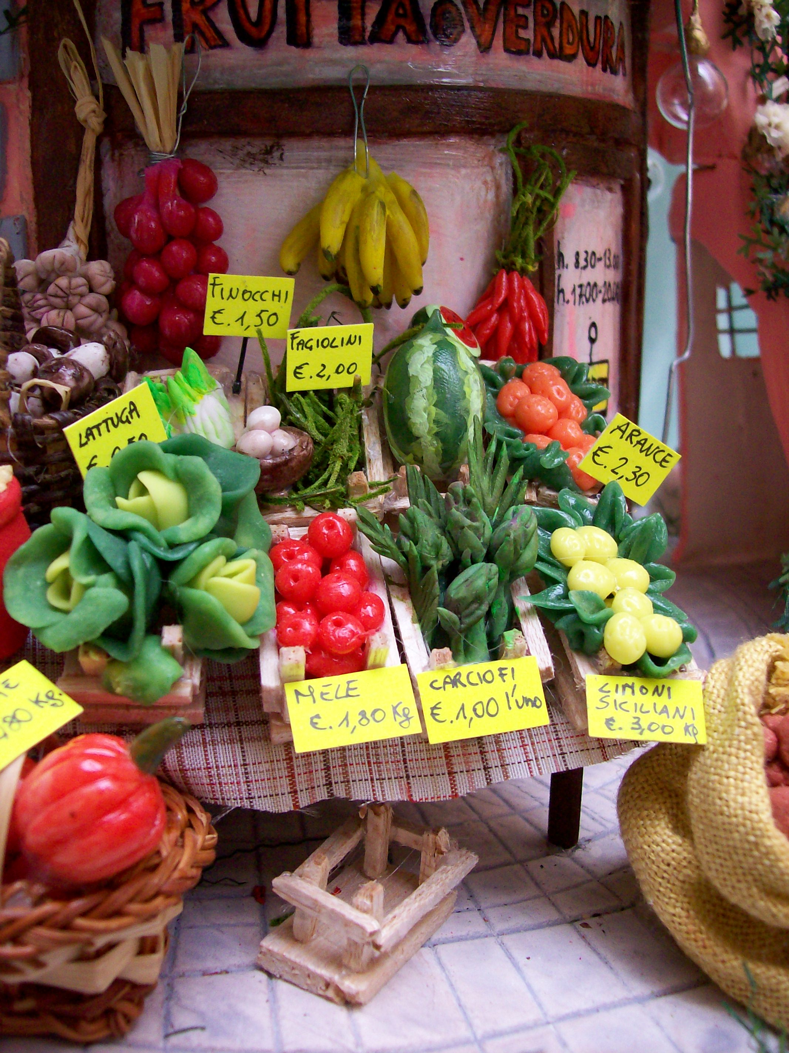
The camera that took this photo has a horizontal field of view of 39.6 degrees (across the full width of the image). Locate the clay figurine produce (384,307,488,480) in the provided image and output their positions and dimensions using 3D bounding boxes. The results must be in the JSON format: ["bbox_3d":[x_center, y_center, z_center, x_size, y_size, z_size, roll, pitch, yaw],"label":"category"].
[{"bbox_3d":[0.010,-0.031,0.266,0.025,0.041,0.025,0,22,0],"label":"clay figurine produce"}]

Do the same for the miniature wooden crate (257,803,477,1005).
[{"bbox_3d":[-0.005,0.077,0.230,0.025,0.022,0.036,20,27,32],"label":"miniature wooden crate"}]

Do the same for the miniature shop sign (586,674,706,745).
[{"bbox_3d":[0.049,0.036,0.213,0.023,0.012,0.001,-3,12,0],"label":"miniature shop sign"}]

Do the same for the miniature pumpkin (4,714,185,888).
[{"bbox_3d":[-0.053,0.049,0.200,0.034,0.028,0.028,-41,16,15],"label":"miniature pumpkin"}]

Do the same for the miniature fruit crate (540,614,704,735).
[{"bbox_3d":[0.049,0.020,0.233,0.026,0.022,0.038,-3,43,-3],"label":"miniature fruit crate"}]

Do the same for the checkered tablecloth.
[{"bbox_3d":[-0.021,0.027,0.246,0.124,0.012,0.085,-8,44,-8],"label":"checkered tablecloth"}]

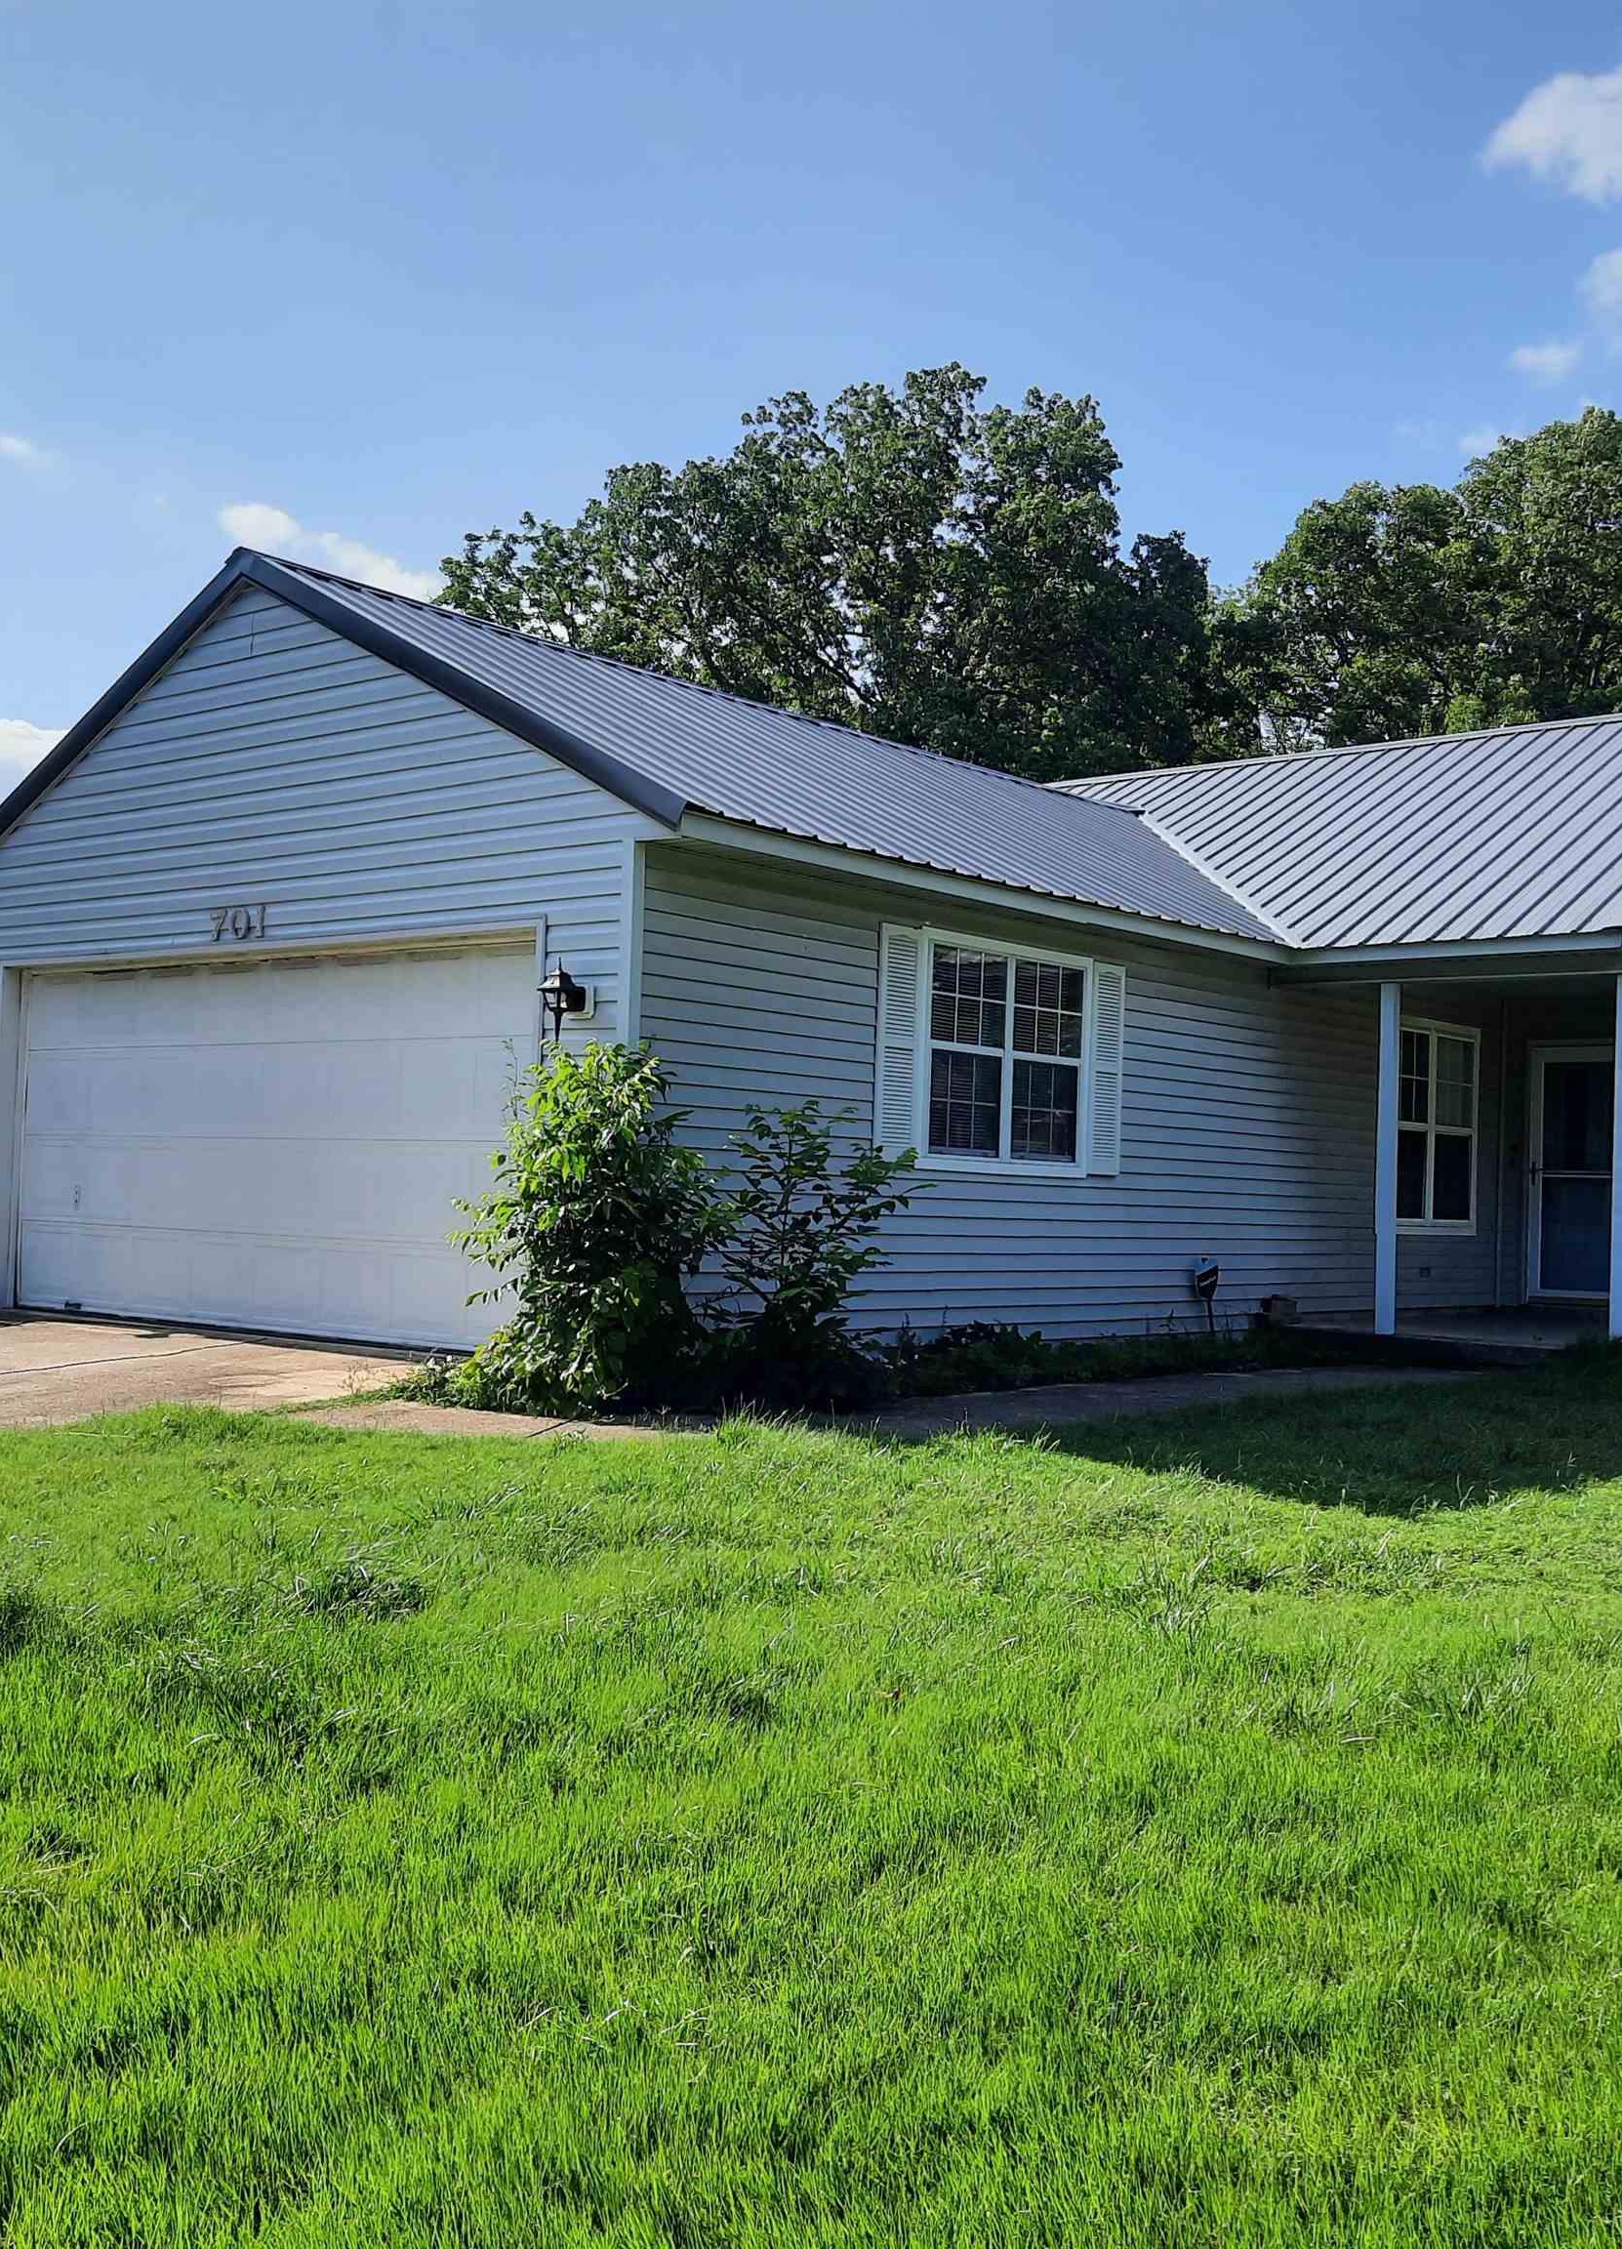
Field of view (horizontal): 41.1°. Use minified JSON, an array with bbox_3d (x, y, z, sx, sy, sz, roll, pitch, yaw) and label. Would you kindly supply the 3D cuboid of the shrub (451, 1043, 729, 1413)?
[{"bbox_3d":[-0.954,0.423,9.286,1.200,1.560,1.100,2,-2,0],"label":"shrub"}]

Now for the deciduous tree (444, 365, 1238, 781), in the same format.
[{"bbox_3d":[0.656,-5.266,36.178,13.000,14.800,12.500,2,-2,0],"label":"deciduous tree"}]

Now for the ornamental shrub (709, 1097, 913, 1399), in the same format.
[{"bbox_3d":[-0.034,0.551,9.982,0.980,1.330,0.950,2,-2,0],"label":"ornamental shrub"}]

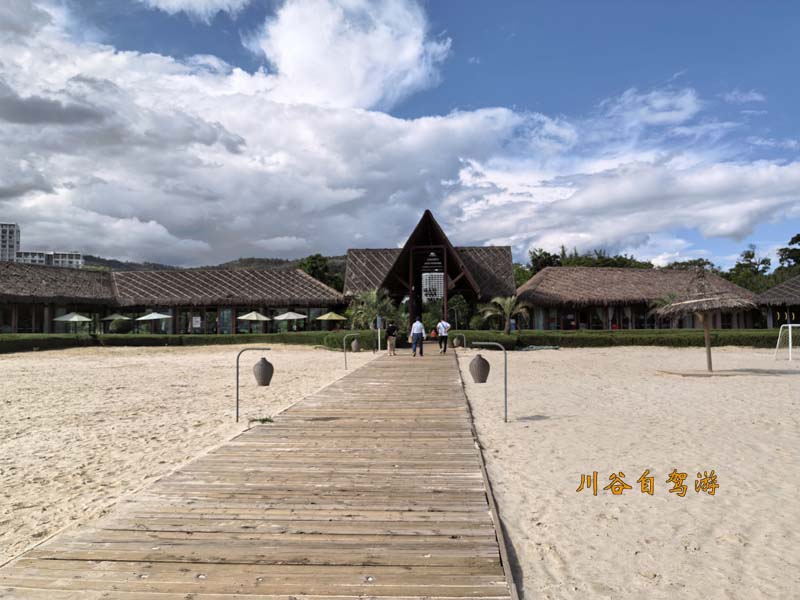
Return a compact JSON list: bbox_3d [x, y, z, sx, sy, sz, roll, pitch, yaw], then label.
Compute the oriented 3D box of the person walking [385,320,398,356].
[{"bbox_3d":[-0.364,1.715,27.700,0.500,1.580,0.380,-1,-2,4],"label":"person walking"}]

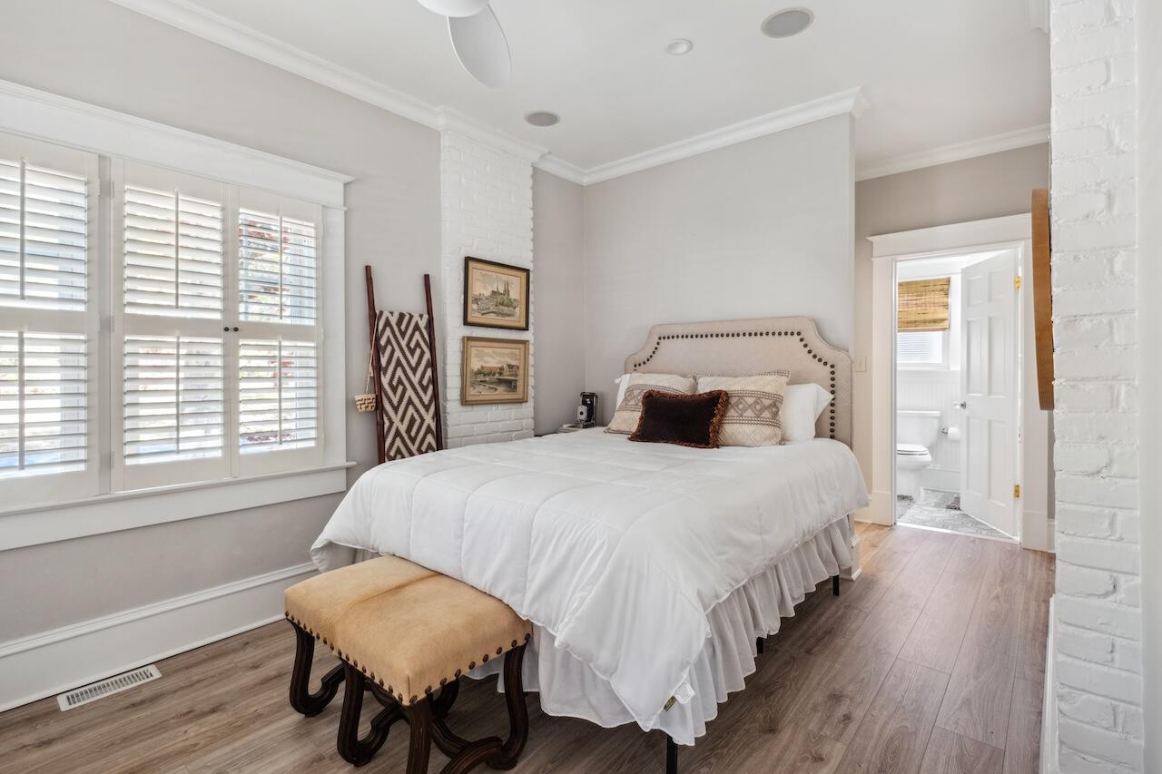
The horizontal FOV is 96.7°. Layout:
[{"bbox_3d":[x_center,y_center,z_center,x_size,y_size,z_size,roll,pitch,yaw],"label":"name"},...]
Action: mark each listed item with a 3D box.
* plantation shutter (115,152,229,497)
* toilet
[{"bbox_3d":[-1.688,-0.242,2.150,0.040,1.305,0.395,1,1,40],"label":"plantation shutter"},{"bbox_3d":[3.148,0.641,4.955,0.460,0.785,0.700,1,2,41],"label":"toilet"}]

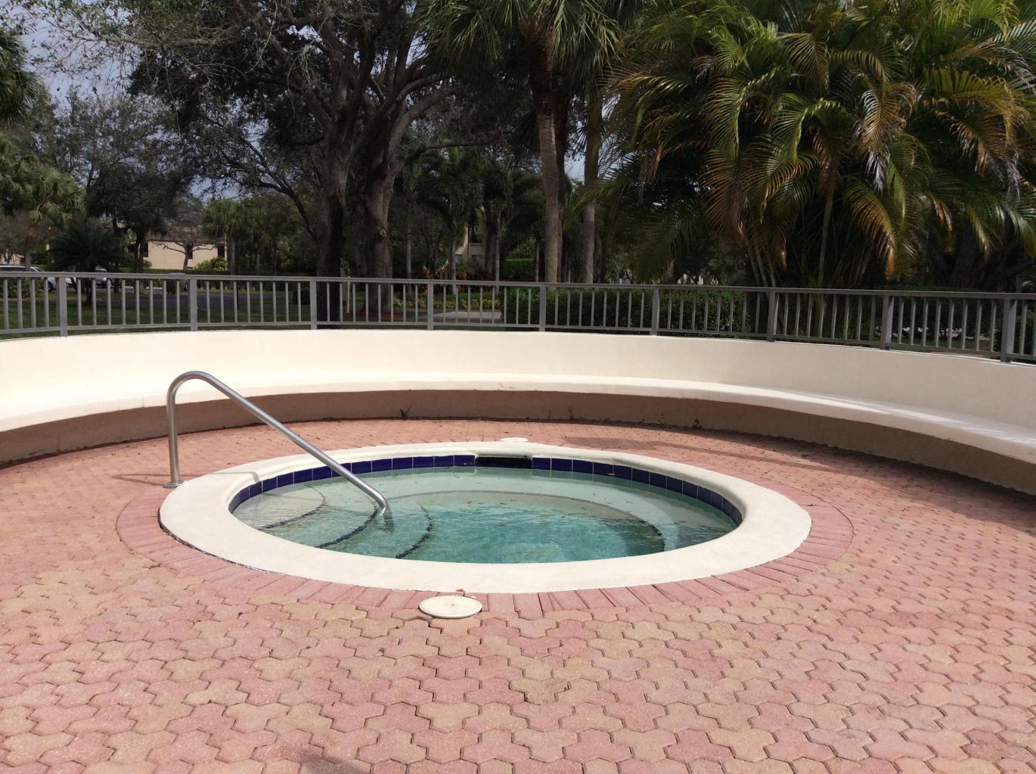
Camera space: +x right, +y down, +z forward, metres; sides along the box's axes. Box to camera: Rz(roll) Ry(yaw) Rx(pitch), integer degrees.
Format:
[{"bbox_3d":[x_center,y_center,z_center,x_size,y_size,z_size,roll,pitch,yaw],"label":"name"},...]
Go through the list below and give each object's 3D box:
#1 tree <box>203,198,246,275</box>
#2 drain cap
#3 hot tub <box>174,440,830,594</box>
[{"bbox_3d":[-19.638,-9.614,66.000,2.871,6.066,2.871,1,6,0],"label":"tree"},{"bbox_3d":[-0.265,0.873,3.923,0.248,0.025,0.248,1,6,0],"label":"drain cap"},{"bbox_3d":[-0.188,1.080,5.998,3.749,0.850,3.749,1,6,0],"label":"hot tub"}]

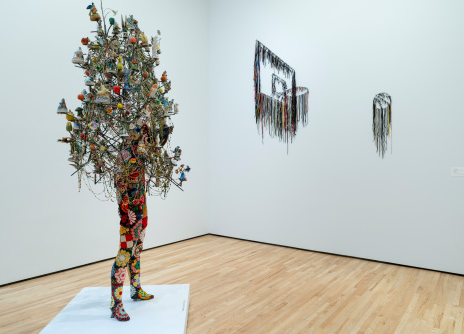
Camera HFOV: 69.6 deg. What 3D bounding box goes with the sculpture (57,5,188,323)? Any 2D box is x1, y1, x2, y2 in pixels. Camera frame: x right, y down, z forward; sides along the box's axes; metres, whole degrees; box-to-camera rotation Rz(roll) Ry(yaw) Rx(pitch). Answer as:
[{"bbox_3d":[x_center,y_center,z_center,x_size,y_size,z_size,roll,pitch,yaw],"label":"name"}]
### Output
[{"bbox_3d":[-1.000,-0.110,3.170,1.140,2.900,1.060,0,0,7],"label":"sculpture"}]

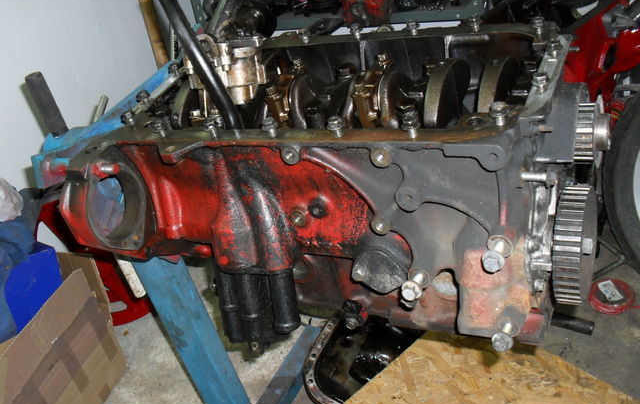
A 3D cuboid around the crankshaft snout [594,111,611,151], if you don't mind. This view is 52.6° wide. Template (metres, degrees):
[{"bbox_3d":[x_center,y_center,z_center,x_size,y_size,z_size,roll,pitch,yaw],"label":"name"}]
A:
[{"bbox_3d":[0.275,-0.068,0.628,0.013,0.035,0.035,4,40,29],"label":"crankshaft snout"}]

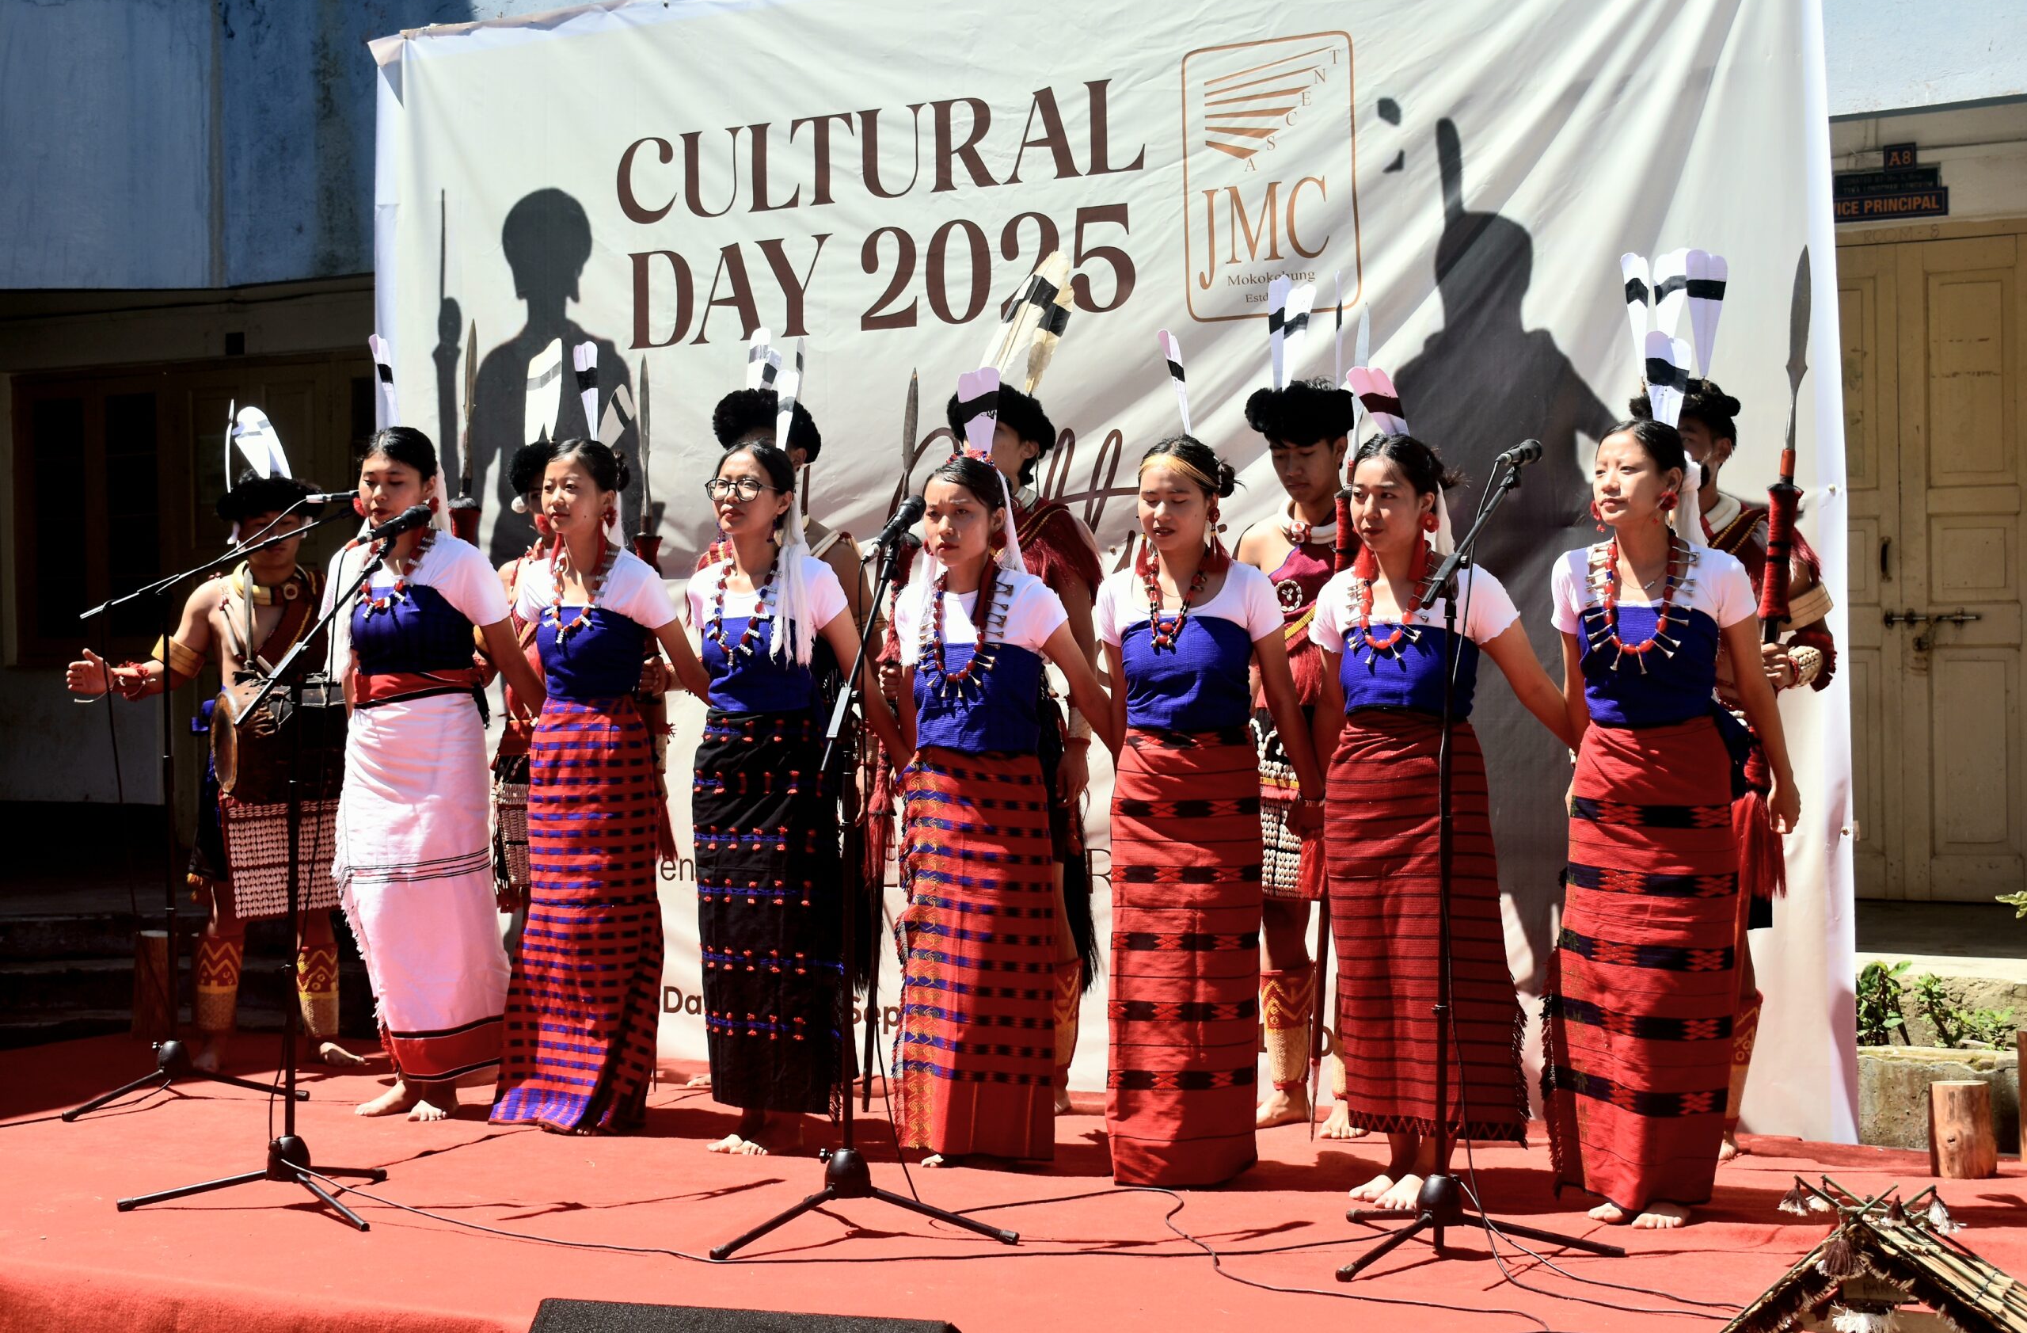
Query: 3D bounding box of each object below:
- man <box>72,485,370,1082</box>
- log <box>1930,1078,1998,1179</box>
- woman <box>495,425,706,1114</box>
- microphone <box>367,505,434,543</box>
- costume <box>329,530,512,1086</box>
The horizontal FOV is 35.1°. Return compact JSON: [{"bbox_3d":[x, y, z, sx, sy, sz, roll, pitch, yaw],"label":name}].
[{"bbox_3d":[-1.966,0.323,7.850,0.730,1.420,0.580,0,1,-6],"label":"man"},{"bbox_3d":[2.030,0.985,6.850,0.147,0.200,0.147,0,1,0],"label":"log"},{"bbox_3d":[-0.955,0.256,7.370,0.430,1.560,0.310,0,1,24],"label":"woman"},{"bbox_3d":[-1.249,-0.292,6.550,0.165,0.050,0.050,-28,13,-25],"label":"microphone"},{"bbox_3d":[-1.386,0.315,7.480,0.370,1.280,0.290,0,1,26],"label":"costume"}]

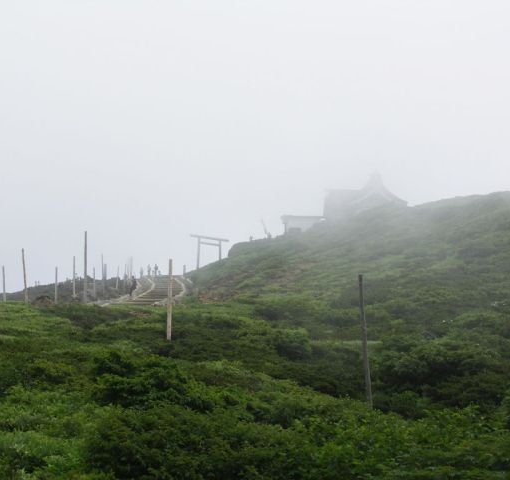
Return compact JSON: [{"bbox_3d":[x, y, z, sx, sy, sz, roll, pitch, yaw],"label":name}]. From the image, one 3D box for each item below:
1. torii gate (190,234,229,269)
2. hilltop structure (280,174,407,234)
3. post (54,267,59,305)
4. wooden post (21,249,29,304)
[{"bbox_3d":[-6.628,2.234,190.000,7.200,5.500,0.400,6,-9,-42],"label":"torii gate"},{"bbox_3d":[16.650,-6.302,240.000,22.500,11.000,13.000,0,-7,-3],"label":"hilltop structure"},{"bbox_3d":[-14.604,3.426,94.000,0.160,2.900,0.160,0,-7,0],"label":"post"},{"bbox_3d":[-15.831,2.587,88.000,0.180,4.000,0.180,-6,-7,0],"label":"wooden post"}]

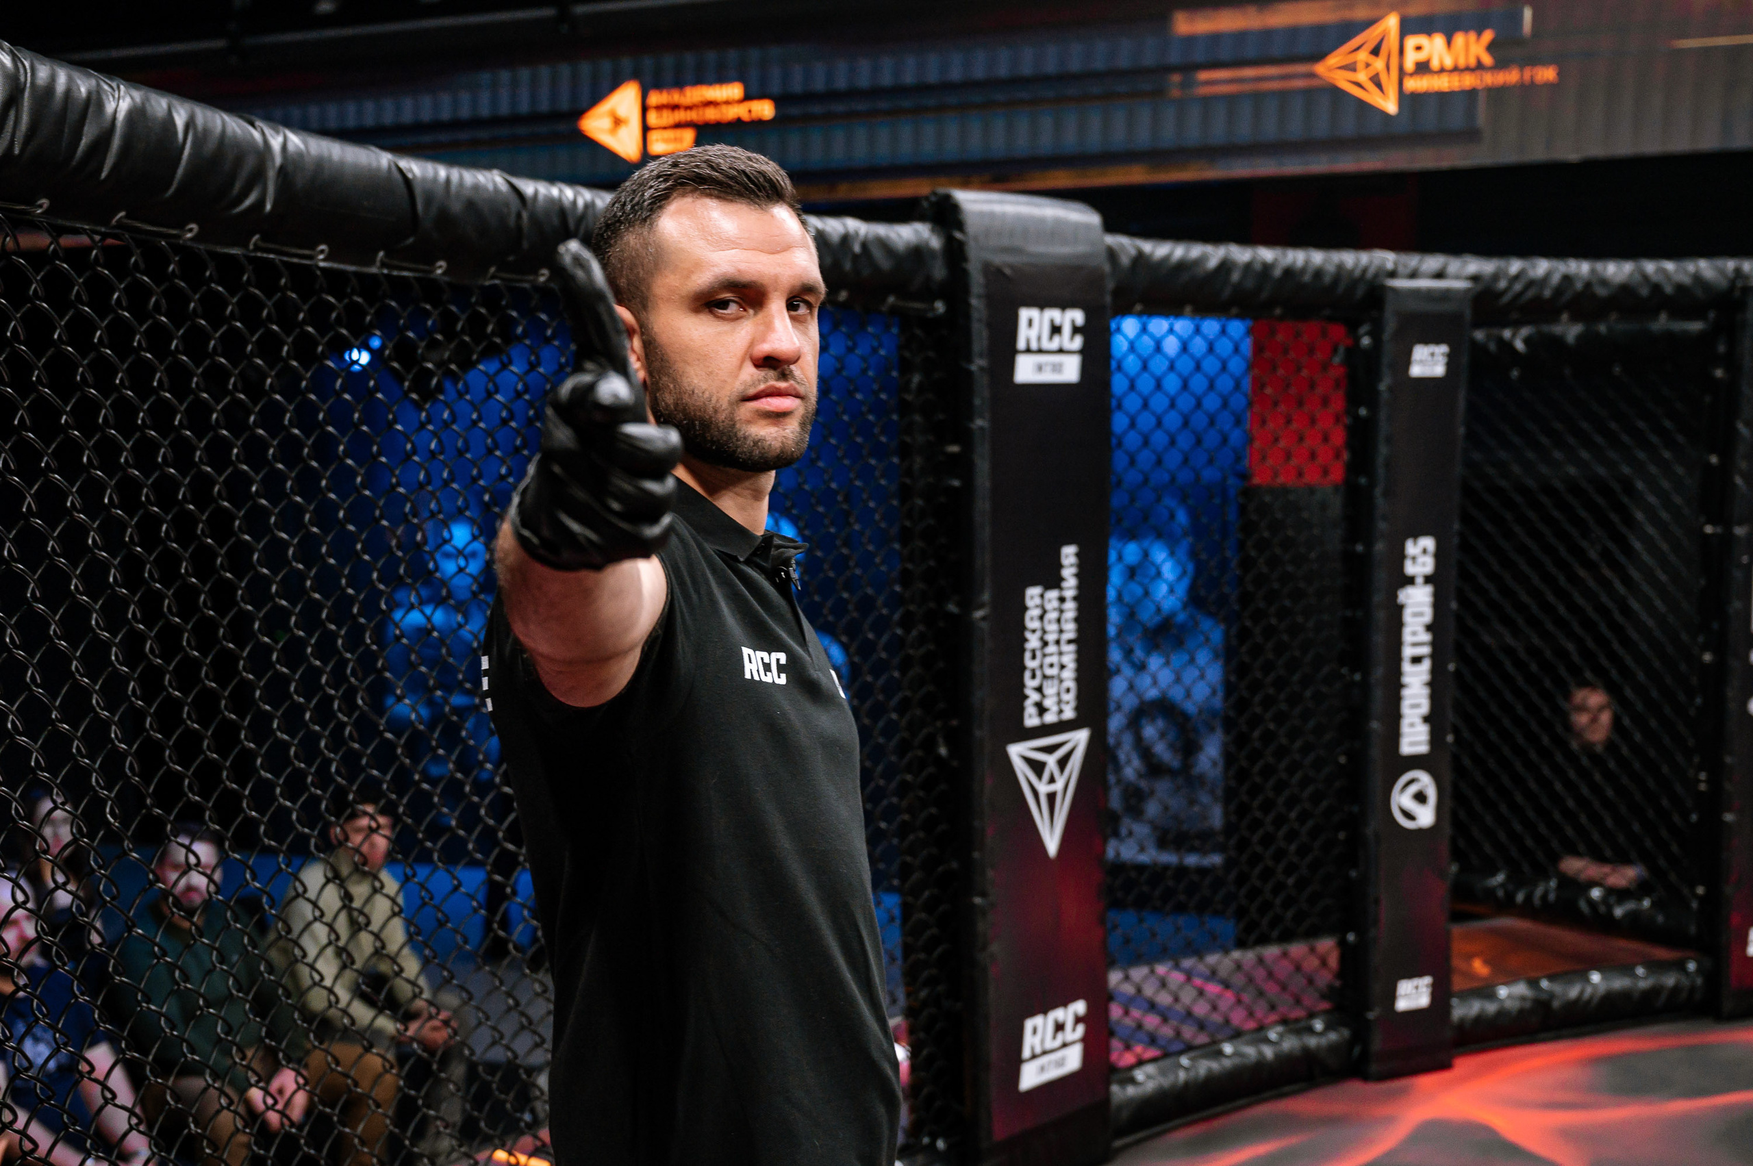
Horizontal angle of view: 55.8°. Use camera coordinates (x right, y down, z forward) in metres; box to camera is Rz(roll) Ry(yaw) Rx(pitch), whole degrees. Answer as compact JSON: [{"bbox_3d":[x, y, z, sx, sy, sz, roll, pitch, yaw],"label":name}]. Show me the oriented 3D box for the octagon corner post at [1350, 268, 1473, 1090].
[{"bbox_3d":[1.192,0.228,3.738,0.221,1.784,0.130,-3,6,-18],"label":"octagon corner post"}]

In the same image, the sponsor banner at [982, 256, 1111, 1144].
[{"bbox_3d":[0.322,0.232,3.169,0.312,1.657,0.040,-5,8,-37],"label":"sponsor banner"}]

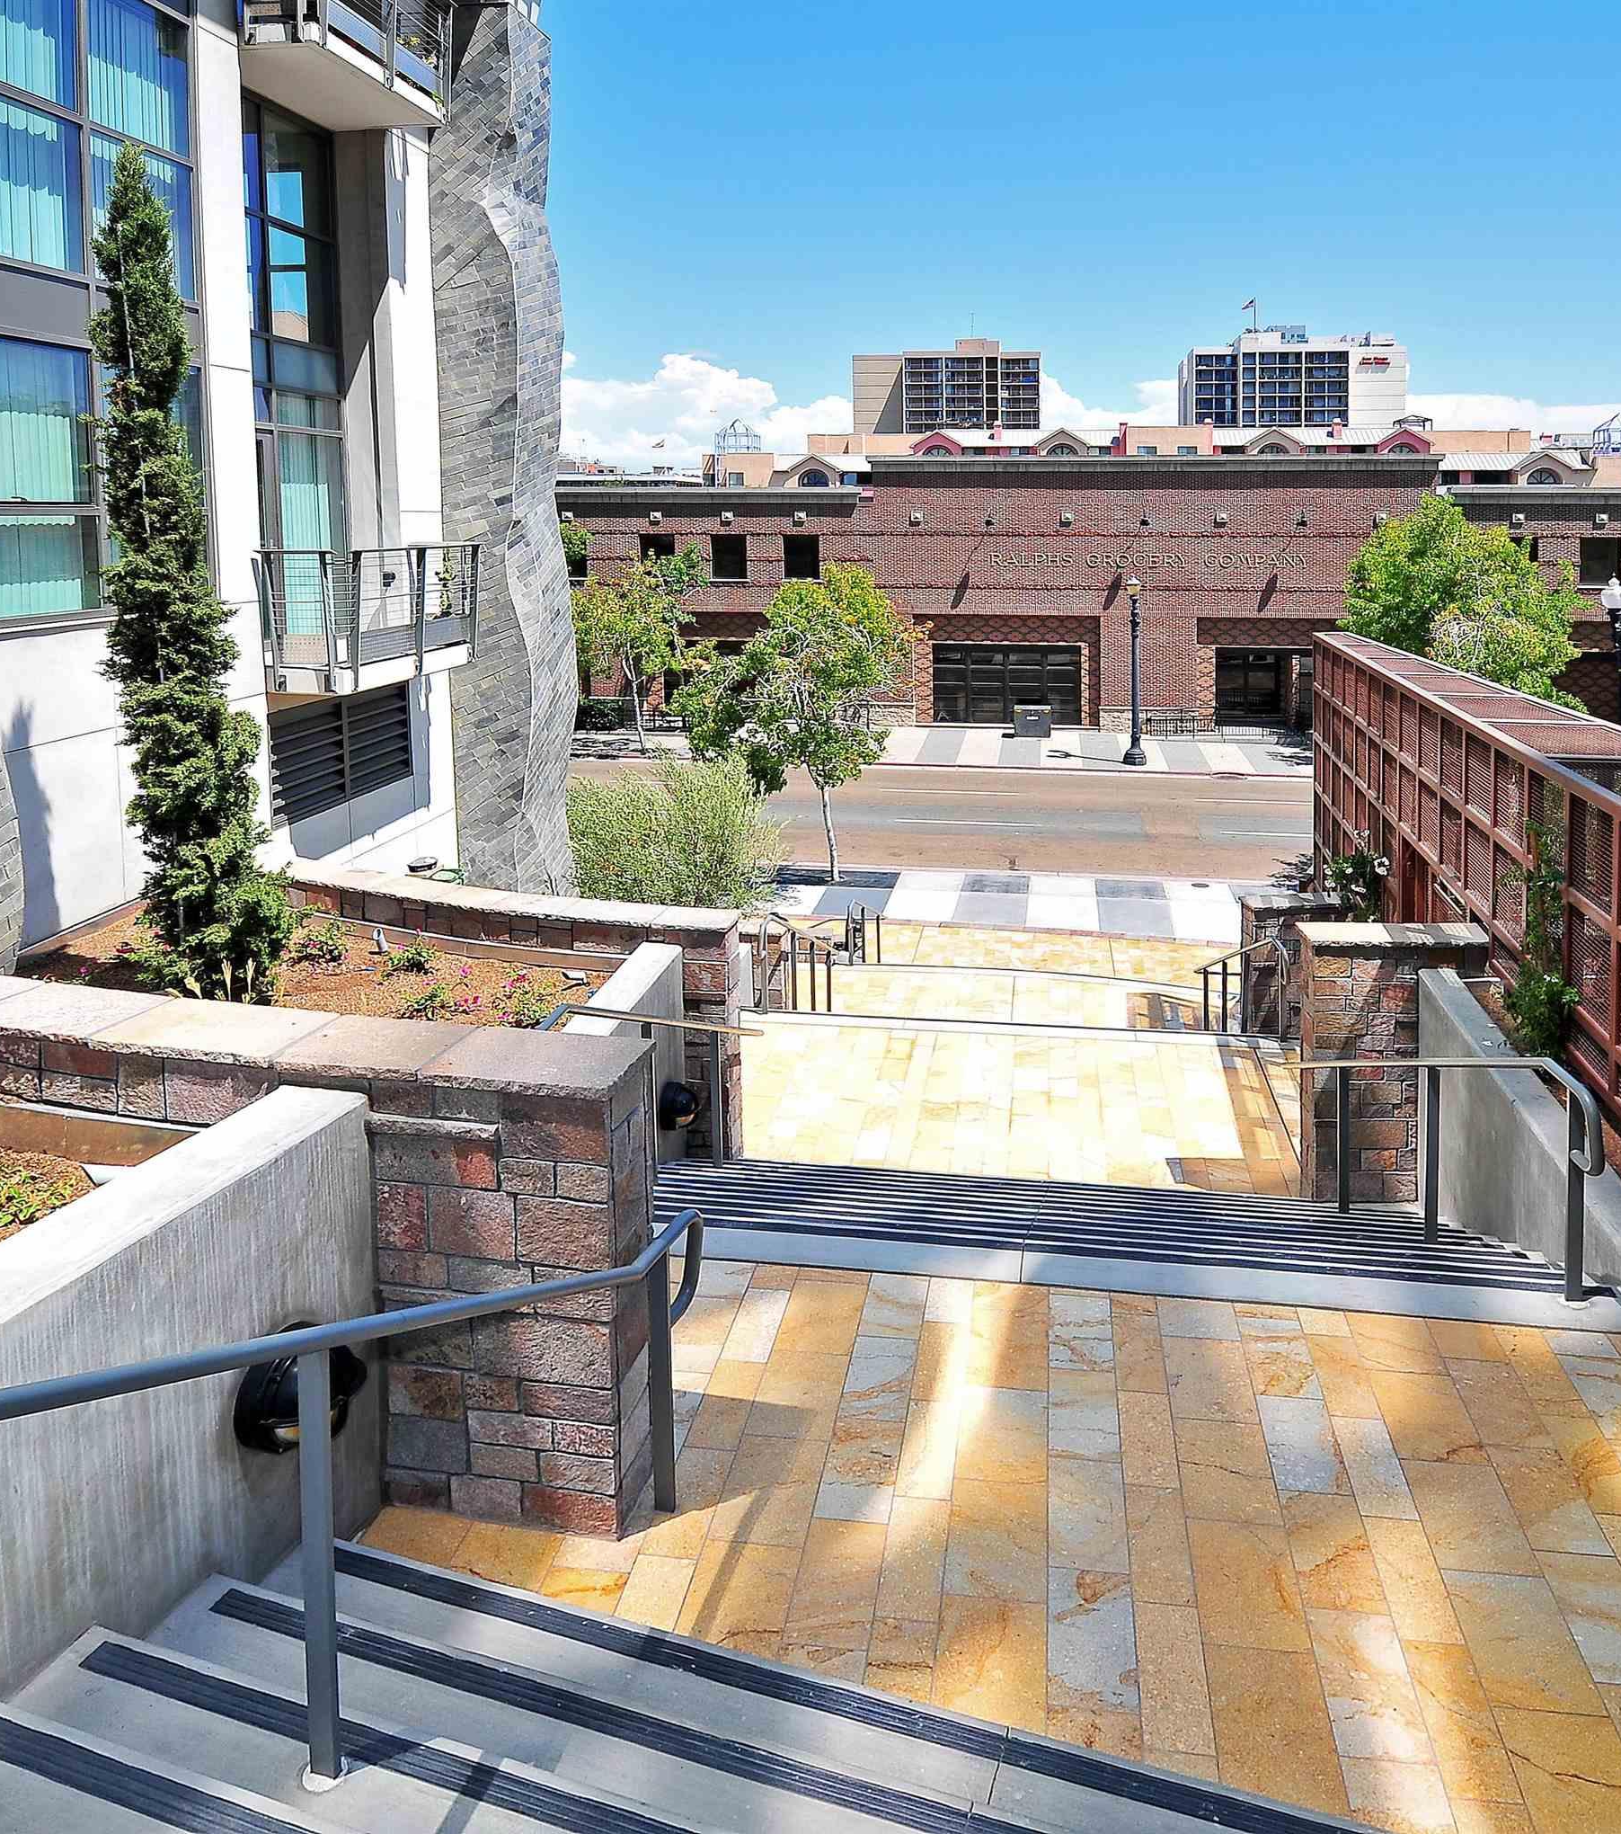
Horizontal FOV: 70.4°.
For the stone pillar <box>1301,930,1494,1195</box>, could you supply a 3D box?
[{"bbox_3d":[3.881,1.005,7.700,1.100,1.750,0.420,0,11,6],"label":"stone pillar"}]

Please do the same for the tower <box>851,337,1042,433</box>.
[{"bbox_3d":[30.993,-107.133,260.000,42.000,46.000,20.000,-1,11,0],"label":"tower"}]

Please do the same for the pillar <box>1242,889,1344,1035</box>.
[{"bbox_3d":[5.187,0.584,12.200,1.100,1.600,0.420,0,11,5],"label":"pillar"}]

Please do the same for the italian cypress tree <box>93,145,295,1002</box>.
[{"bbox_3d":[-3.698,-1.949,6.900,0.950,4.900,0.950,-1,11,0],"label":"italian cypress tree"}]

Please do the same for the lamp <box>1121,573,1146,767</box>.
[{"bbox_3d":[7.603,-5.753,27.000,0.550,4.500,0.550,-1,11,0],"label":"lamp"}]

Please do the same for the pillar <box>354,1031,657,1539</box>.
[{"bbox_3d":[-1.060,1.300,4.220,0.900,1.650,0.400,1,11,11],"label":"pillar"}]

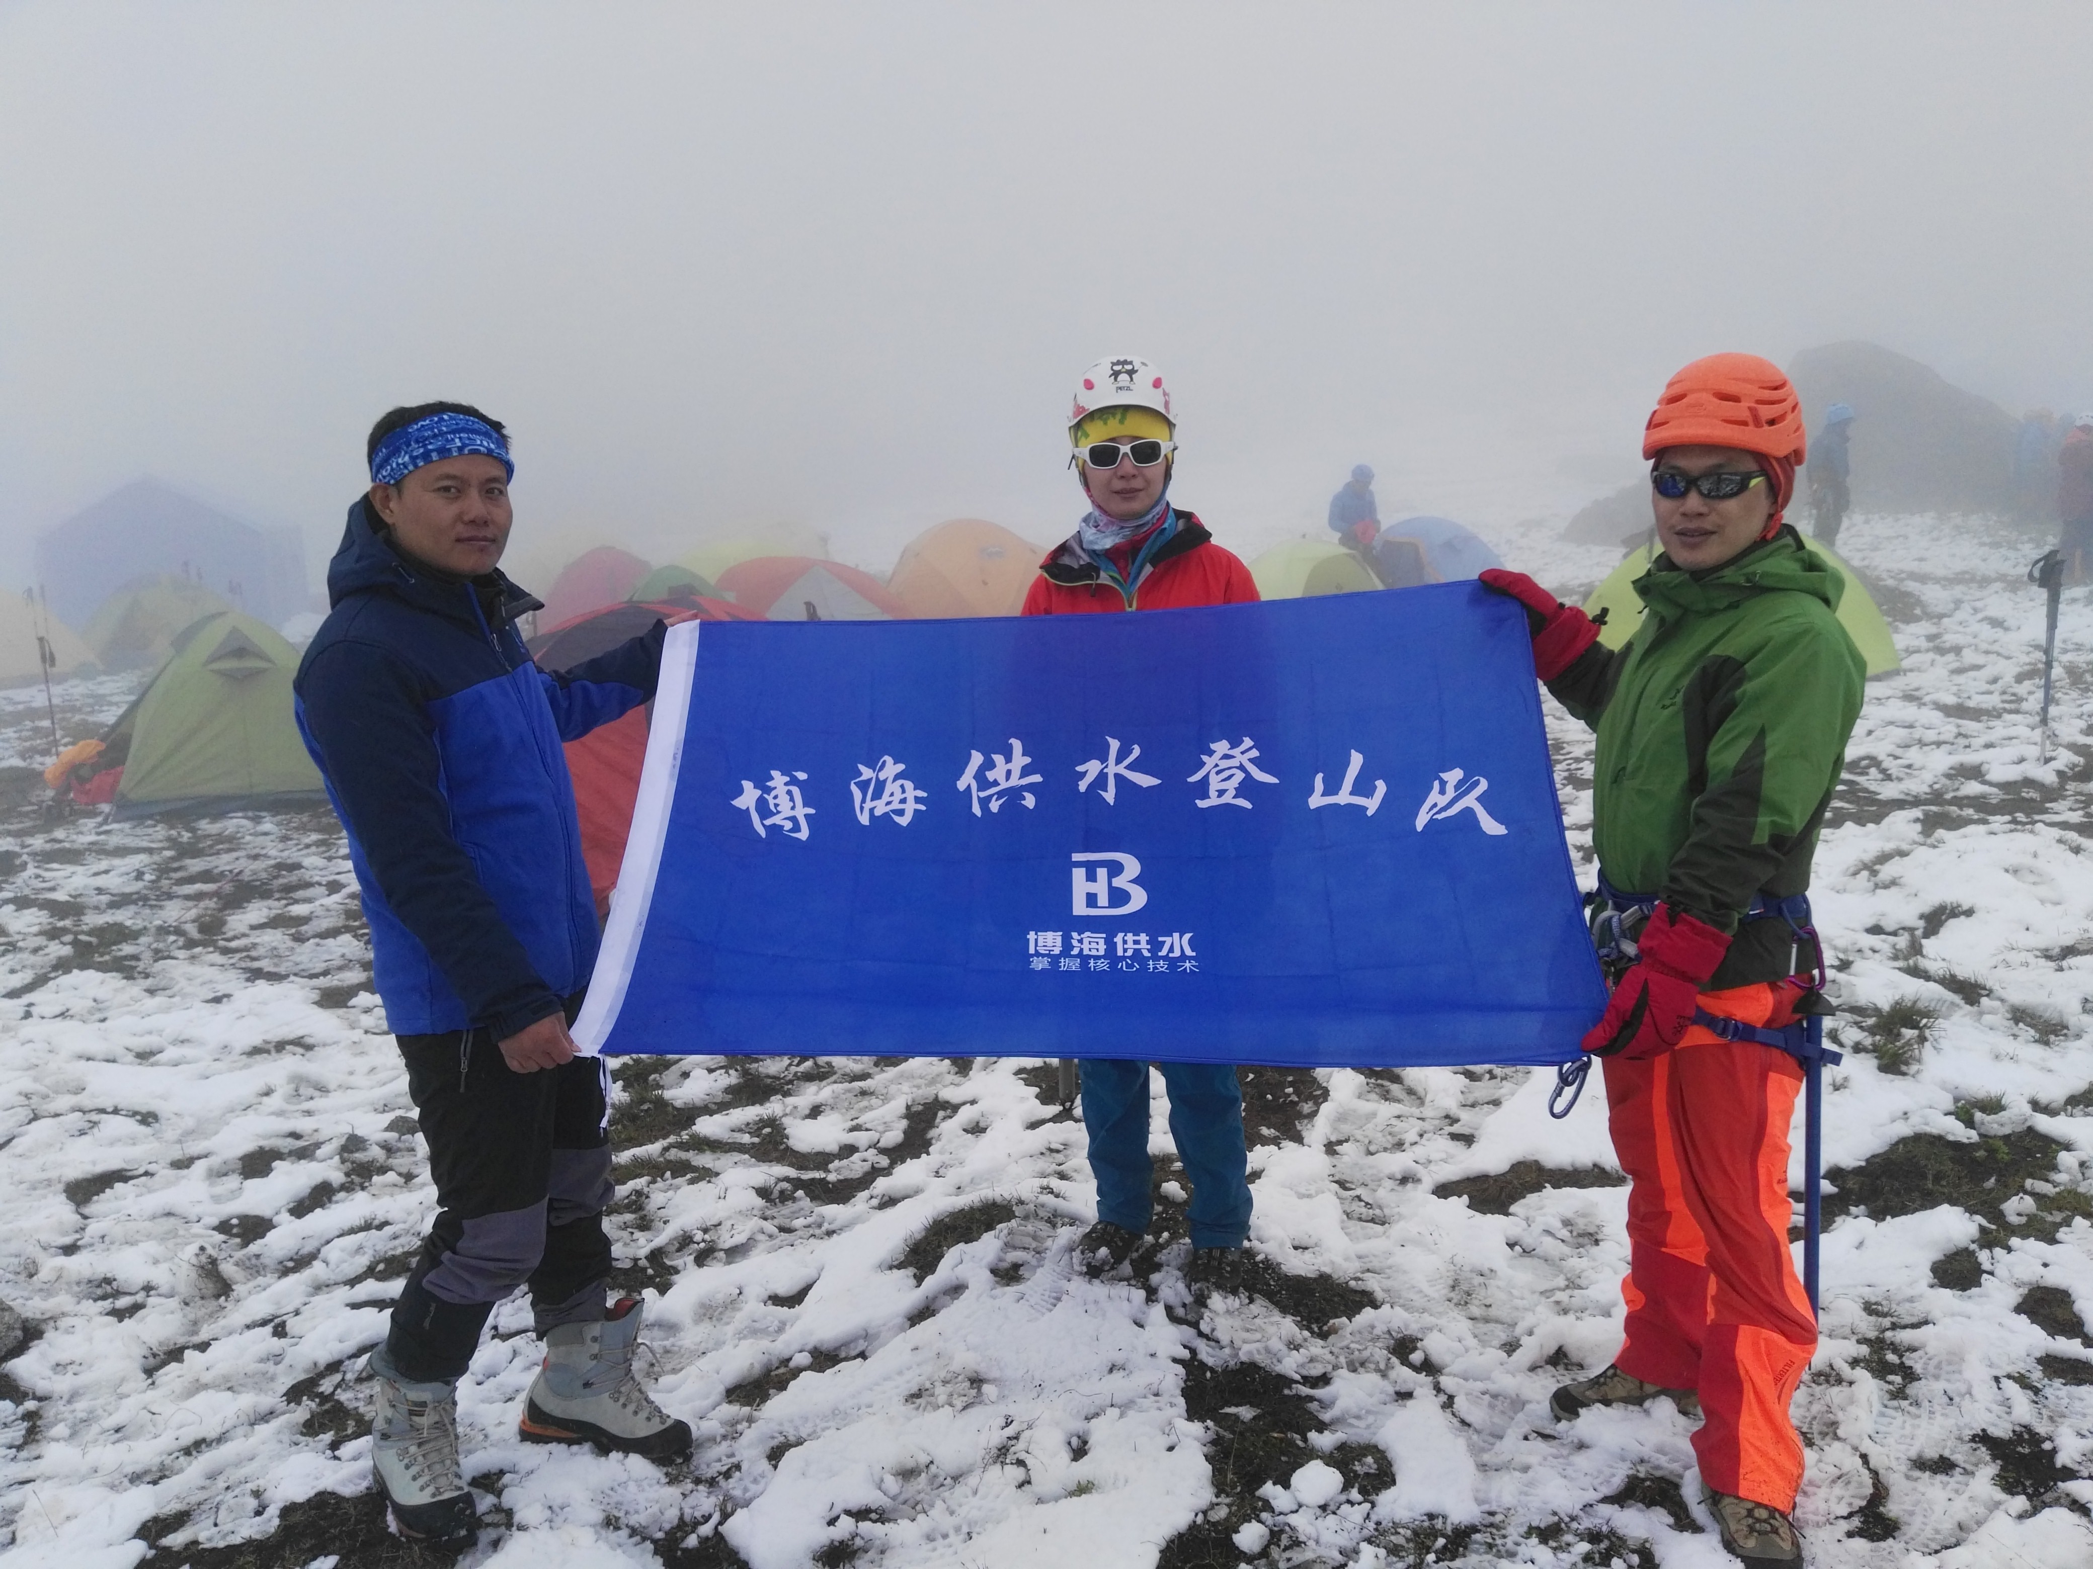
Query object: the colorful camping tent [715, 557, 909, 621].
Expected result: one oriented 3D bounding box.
[{"bbox_3d":[-1.500,-0.872,10.664,1.900,1.120,1.800,-3,7,-14],"label":"colorful camping tent"}]

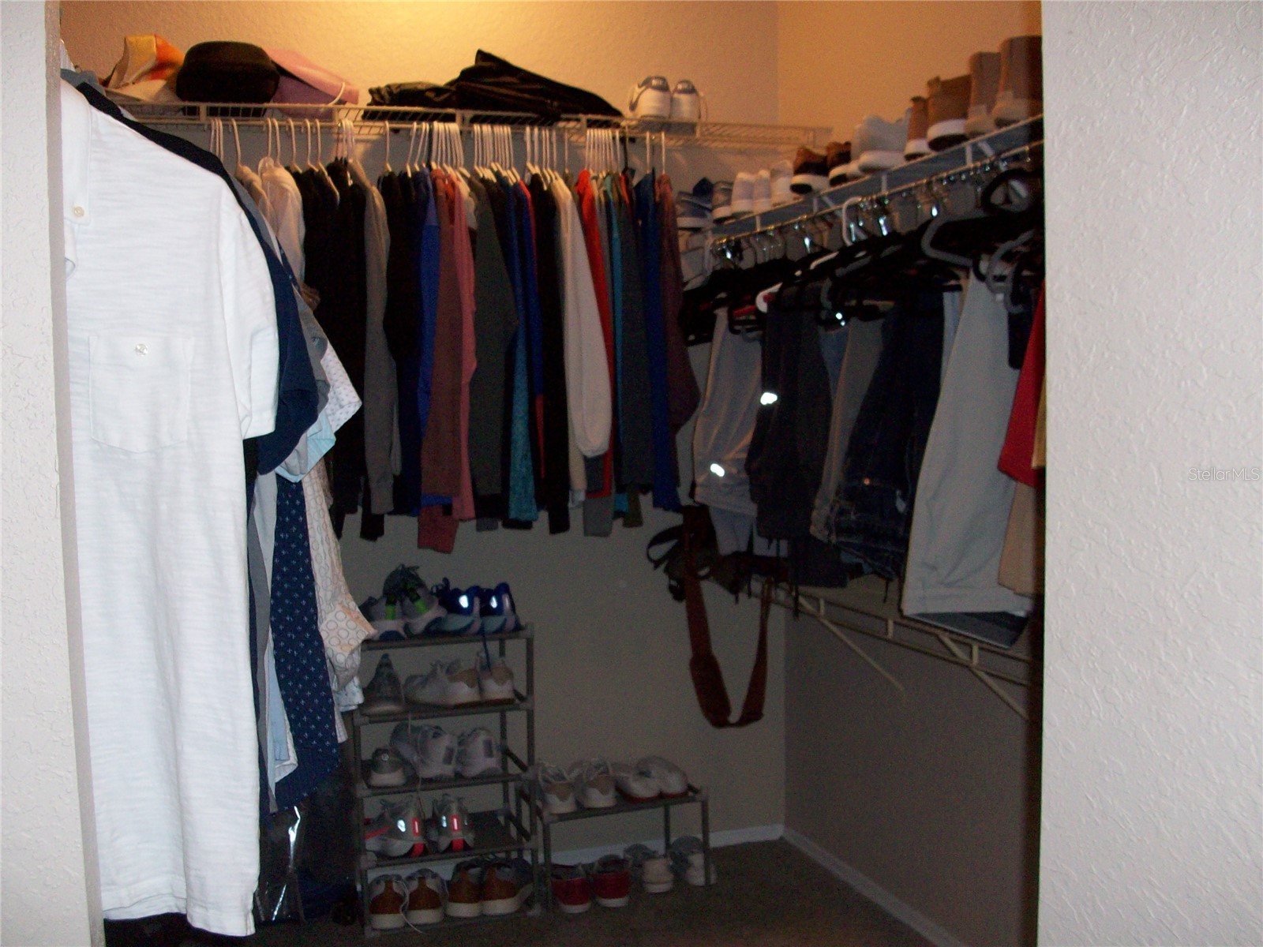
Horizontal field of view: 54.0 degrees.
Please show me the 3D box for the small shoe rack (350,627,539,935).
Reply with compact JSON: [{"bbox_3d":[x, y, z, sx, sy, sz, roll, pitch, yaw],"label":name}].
[{"bbox_3d":[-0.502,0.760,3.220,0.458,0.750,0.286,-2,4,-19],"label":"small shoe rack"}]

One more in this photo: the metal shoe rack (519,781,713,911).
[{"bbox_3d":[-0.052,0.988,3.419,0.467,0.266,0.286,-2,4,-18],"label":"metal shoe rack"}]

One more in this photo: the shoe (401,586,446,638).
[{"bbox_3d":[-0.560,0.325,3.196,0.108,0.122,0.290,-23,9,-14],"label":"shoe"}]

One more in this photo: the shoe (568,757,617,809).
[{"bbox_3d":[-0.114,0.830,3.442,0.105,0.110,0.285,-2,4,-13],"label":"shoe"}]

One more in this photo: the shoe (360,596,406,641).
[{"bbox_3d":[-0.660,0.353,3.224,0.110,0.115,0.290,-3,4,-25],"label":"shoe"}]

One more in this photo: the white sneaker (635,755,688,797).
[{"bbox_3d":[0.070,0.829,3.520,0.105,0.100,0.280,-2,4,-18],"label":"white sneaker"}]

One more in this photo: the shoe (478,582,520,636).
[{"bbox_3d":[-0.388,0.336,3.234,0.107,0.115,0.290,-3,4,-27],"label":"shoe"}]

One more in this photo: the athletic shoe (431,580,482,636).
[{"bbox_3d":[-0.477,0.349,3.285,0.110,0.120,0.290,-3,4,-33],"label":"athletic shoe"}]

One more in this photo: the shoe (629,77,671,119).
[{"bbox_3d":[0.039,-0.991,3.376,0.105,0.115,0.290,-2,4,-10],"label":"shoe"}]

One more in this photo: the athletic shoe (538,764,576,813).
[{"bbox_3d":[-0.219,0.830,3.404,0.105,0.110,0.285,-2,4,-13],"label":"athletic shoe"}]

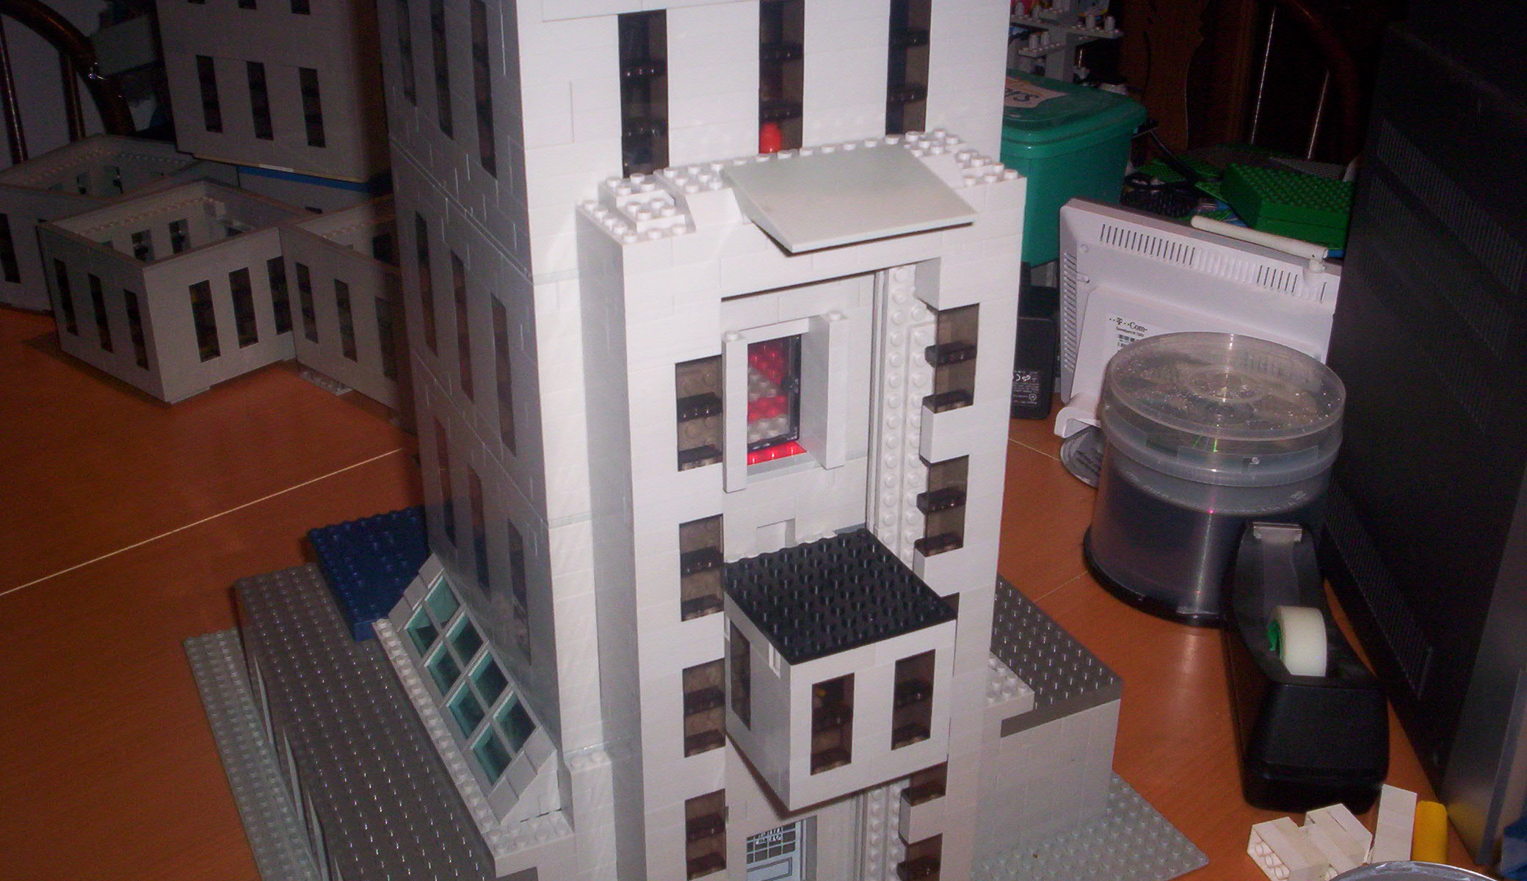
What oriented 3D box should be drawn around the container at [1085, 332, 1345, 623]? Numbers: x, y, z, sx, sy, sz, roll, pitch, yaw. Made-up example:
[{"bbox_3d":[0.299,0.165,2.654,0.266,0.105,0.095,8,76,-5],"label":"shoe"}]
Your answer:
[{"bbox_3d":[0.256,0.020,0.927,0.134,0.117,0.134,3,27,5],"label":"container"}]

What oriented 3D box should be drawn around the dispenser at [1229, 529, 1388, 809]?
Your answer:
[{"bbox_3d":[0.266,0.108,0.811,0.065,0.067,0.155,3,27,5],"label":"dispenser"}]

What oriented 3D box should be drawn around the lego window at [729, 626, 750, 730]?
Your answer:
[{"bbox_3d":[-0.004,0.084,0.585,0.008,0.038,0.016,-13,30,-24],"label":"lego window"}]

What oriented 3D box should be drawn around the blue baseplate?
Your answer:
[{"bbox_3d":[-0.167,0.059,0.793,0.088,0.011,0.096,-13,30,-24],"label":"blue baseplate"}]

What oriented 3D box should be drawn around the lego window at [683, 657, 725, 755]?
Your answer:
[{"bbox_3d":[-0.022,0.093,0.575,0.016,0.038,0.008,-13,30,-24],"label":"lego window"}]

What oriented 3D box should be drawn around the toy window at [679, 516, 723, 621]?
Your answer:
[{"bbox_3d":[-0.022,0.041,0.549,0.016,0.038,0.008,-12,30,-23],"label":"toy window"}]

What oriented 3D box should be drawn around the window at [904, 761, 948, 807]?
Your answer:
[{"bbox_3d":[0.063,0.124,0.639,0.016,0.038,0.008,-13,30,-23],"label":"window"}]

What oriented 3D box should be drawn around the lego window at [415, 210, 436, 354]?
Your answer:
[{"bbox_3d":[-0.130,-0.063,0.650,0.008,0.058,0.016,-13,30,-23],"label":"lego window"}]

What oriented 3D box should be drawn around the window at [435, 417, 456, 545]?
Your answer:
[{"bbox_3d":[-0.131,0.017,0.691,0.008,0.058,0.016,-13,30,-24],"label":"window"}]

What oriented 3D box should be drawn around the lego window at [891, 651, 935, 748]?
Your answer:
[{"bbox_3d":[0.051,0.089,0.570,0.016,0.038,0.008,-12,30,-23],"label":"lego window"}]

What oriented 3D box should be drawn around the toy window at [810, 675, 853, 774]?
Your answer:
[{"bbox_3d":[0.022,0.095,0.557,0.016,0.038,0.008,-13,30,-23],"label":"toy window"}]

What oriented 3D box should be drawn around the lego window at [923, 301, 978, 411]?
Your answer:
[{"bbox_3d":[0.065,-0.030,0.561,0.016,0.038,0.008,-13,30,-24],"label":"lego window"}]

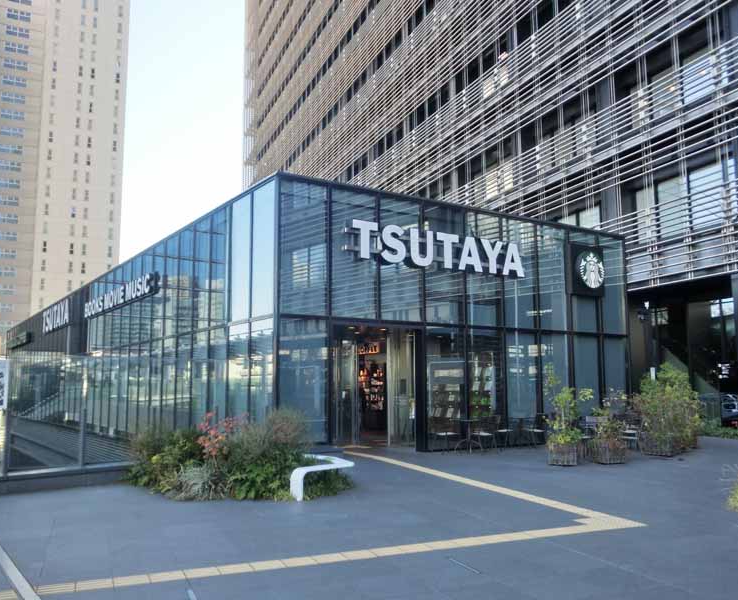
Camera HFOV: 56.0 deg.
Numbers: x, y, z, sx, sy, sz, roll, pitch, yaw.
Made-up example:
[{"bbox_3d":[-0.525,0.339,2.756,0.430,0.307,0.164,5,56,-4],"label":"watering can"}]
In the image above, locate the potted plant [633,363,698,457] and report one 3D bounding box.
[{"bbox_3d":[6.803,2.472,15.800,1.150,1.950,1.000,5,-9,-33],"label":"potted plant"}]

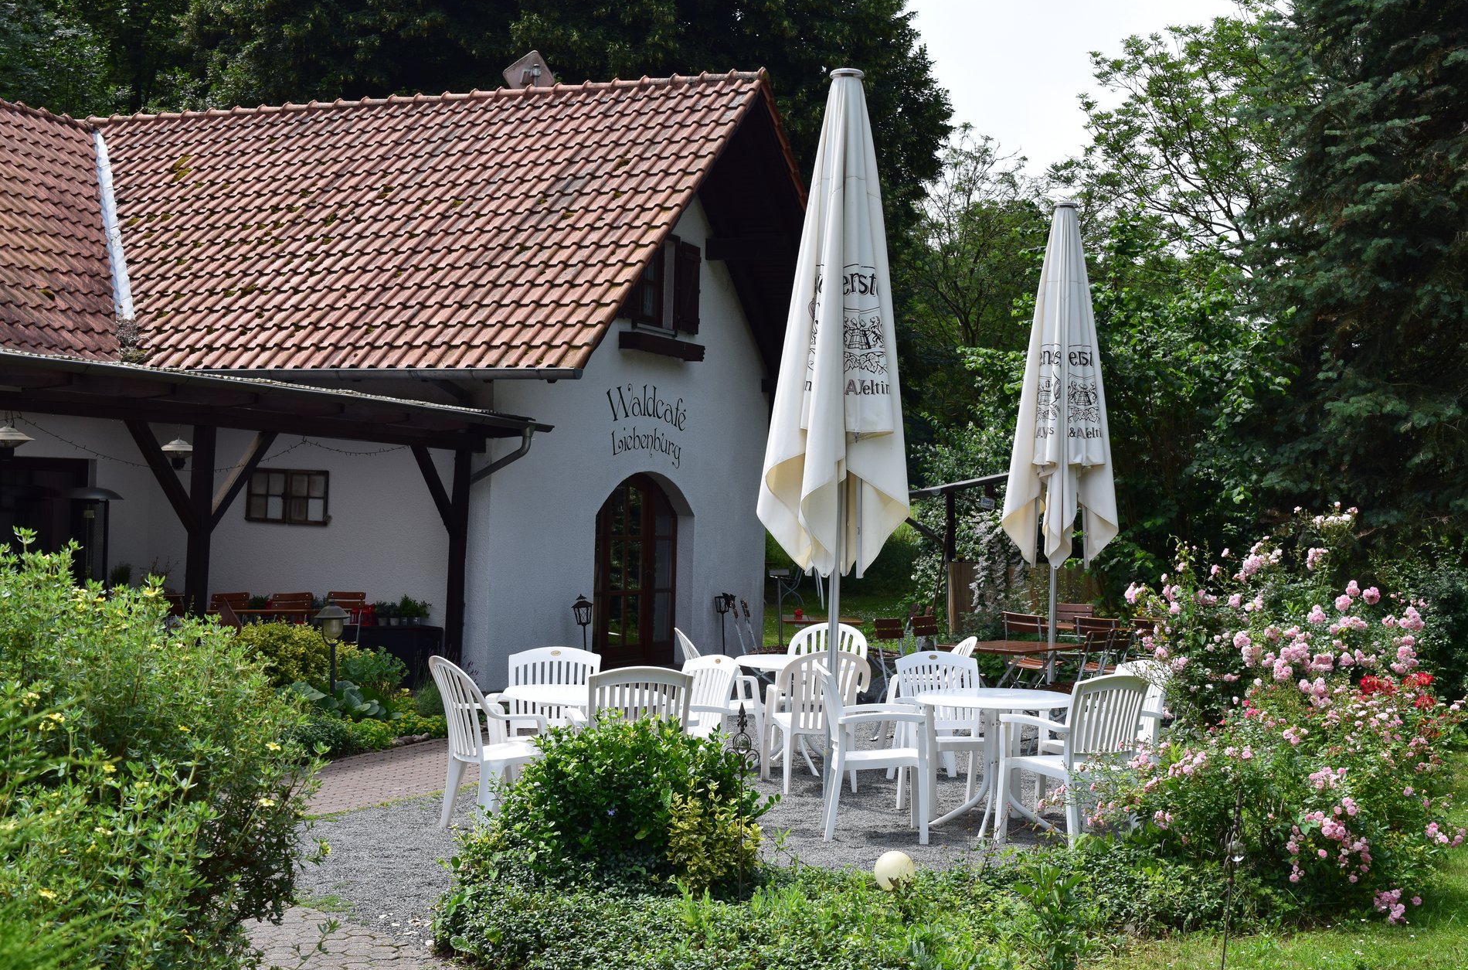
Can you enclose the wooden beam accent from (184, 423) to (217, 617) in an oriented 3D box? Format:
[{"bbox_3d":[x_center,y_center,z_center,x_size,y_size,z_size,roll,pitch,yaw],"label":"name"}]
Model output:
[{"bbox_3d":[-3.977,0.690,14.561,0.122,2.267,0.122,2,0,26],"label":"wooden beam accent"}]

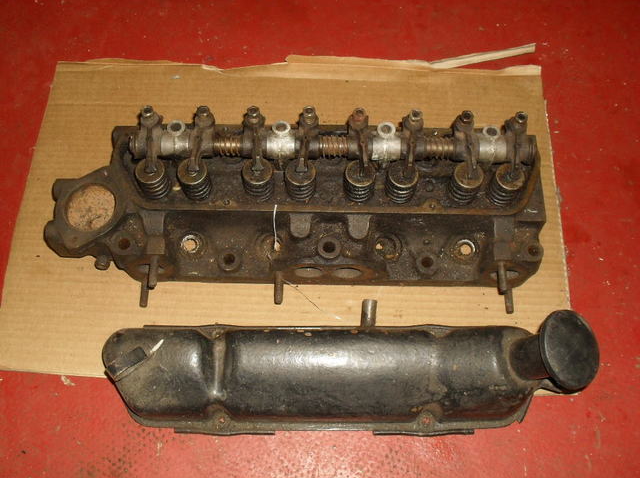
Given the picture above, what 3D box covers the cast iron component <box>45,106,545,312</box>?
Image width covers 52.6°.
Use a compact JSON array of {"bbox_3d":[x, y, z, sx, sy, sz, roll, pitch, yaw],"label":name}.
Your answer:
[{"bbox_3d":[-0.029,-0.031,0.619,0.479,0.122,0.178,1,65,0],"label":"cast iron component"}]

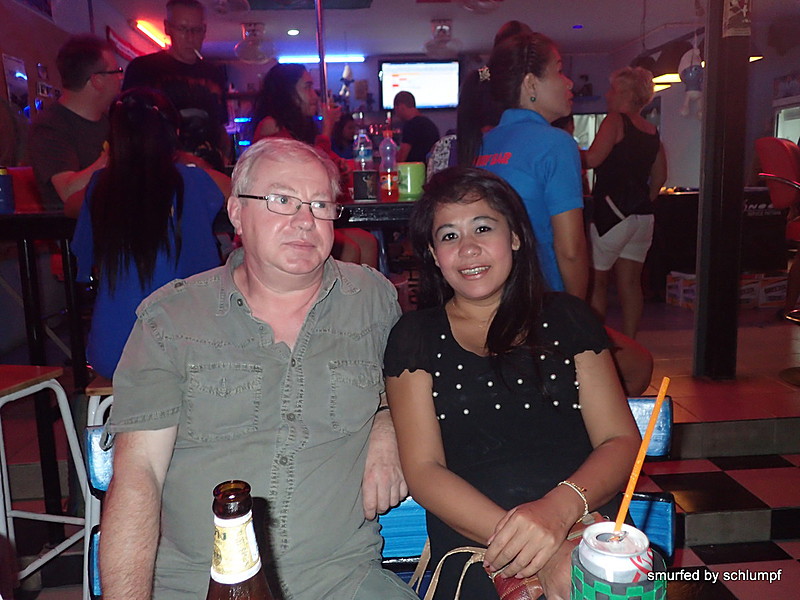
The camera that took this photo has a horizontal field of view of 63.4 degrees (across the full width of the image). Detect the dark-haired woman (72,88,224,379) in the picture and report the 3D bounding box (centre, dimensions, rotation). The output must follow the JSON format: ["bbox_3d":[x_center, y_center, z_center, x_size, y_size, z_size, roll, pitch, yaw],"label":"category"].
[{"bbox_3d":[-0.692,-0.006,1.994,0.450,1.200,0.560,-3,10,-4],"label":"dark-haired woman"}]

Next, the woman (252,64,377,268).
[{"bbox_3d":[-0.349,-0.373,2.773,0.580,1.250,0.420,0,10,18],"label":"woman"}]

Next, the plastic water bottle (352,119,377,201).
[{"bbox_3d":[-0.121,-0.468,2.200,0.070,0.250,0.070,-3,10,0],"label":"plastic water bottle"}]

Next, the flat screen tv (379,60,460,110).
[{"bbox_3d":[0.250,-2.691,8.100,1.020,0.610,0.090,-4,10,-5],"label":"flat screen tv"}]

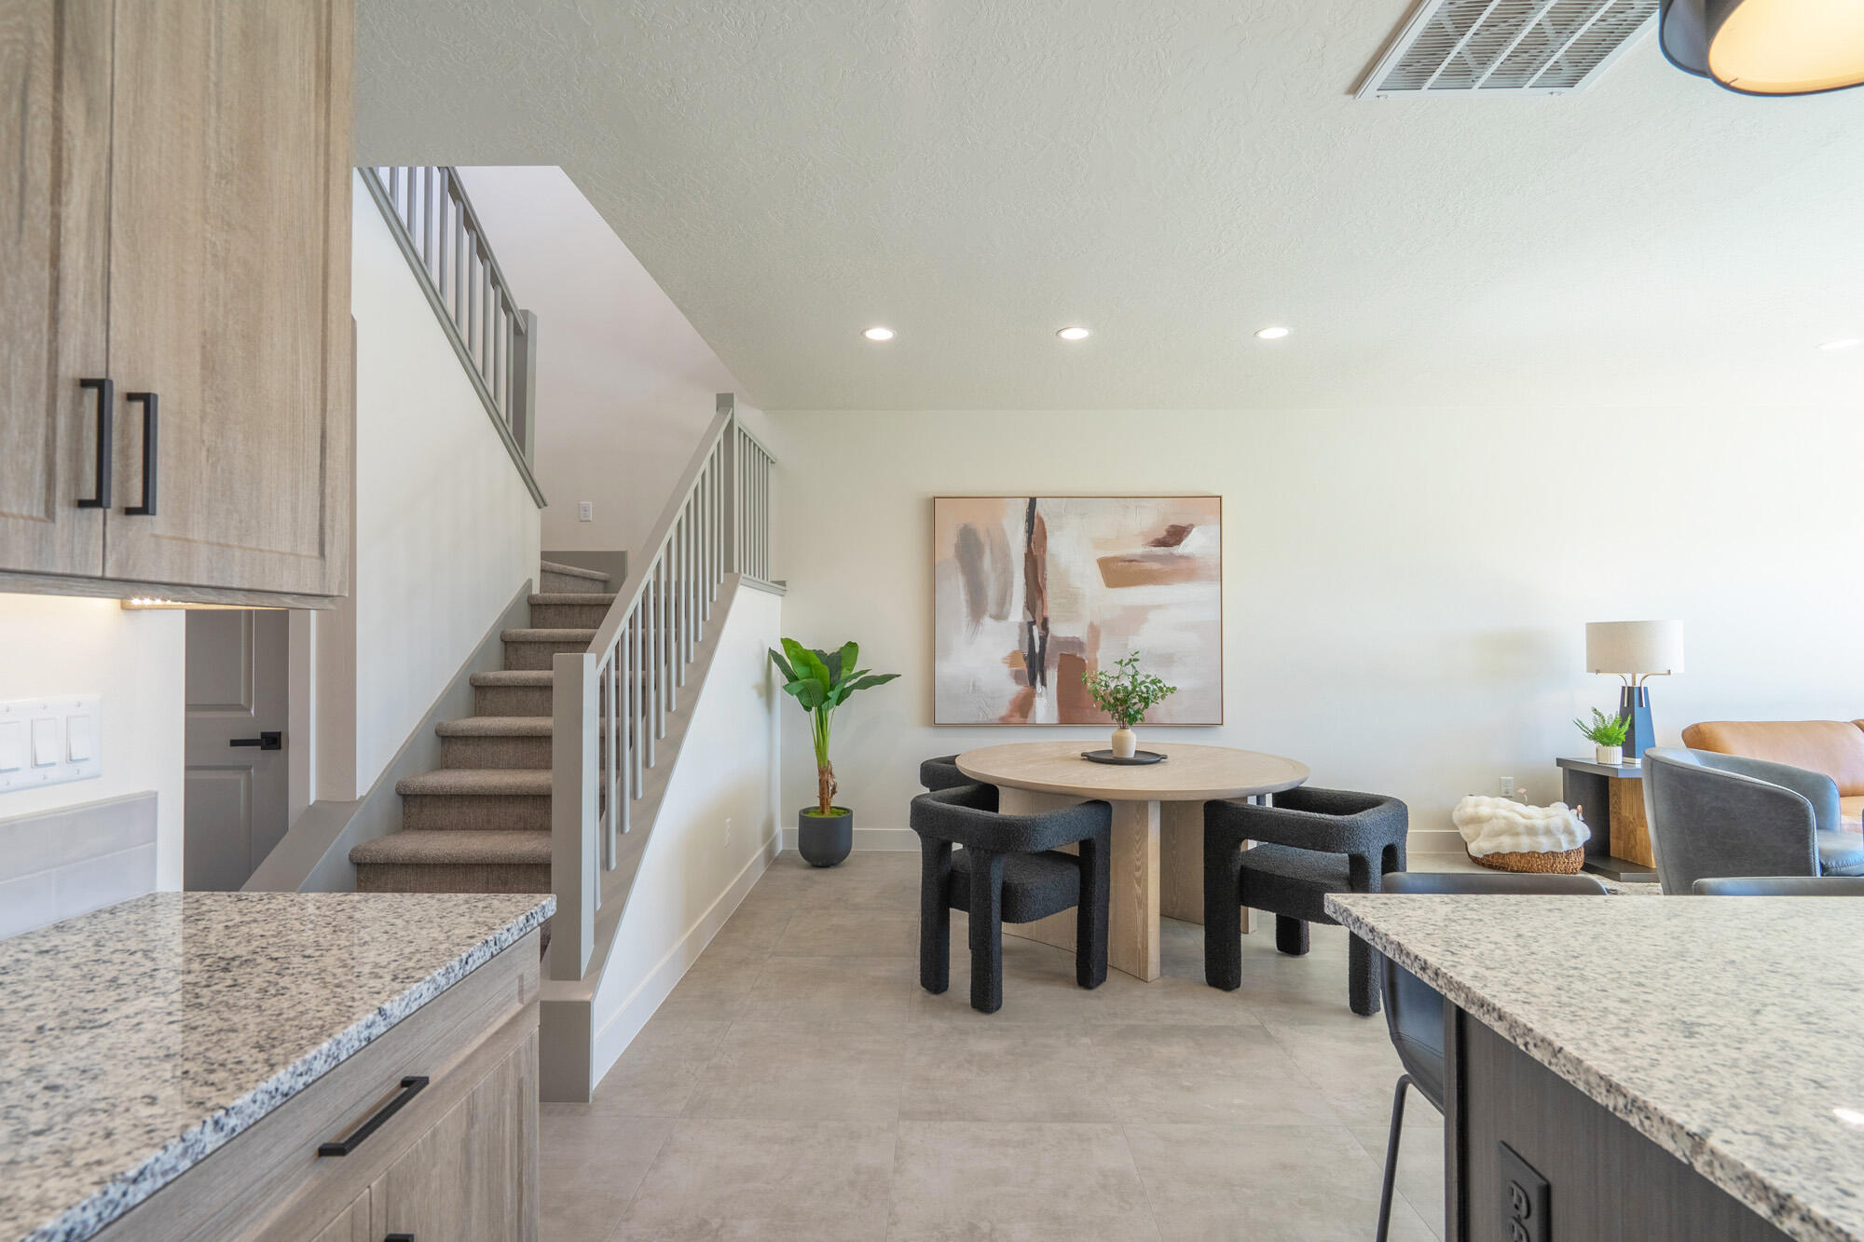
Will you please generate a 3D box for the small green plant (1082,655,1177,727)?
[{"bbox_3d":[0.910,0.322,3.815,0.430,0.355,0.400,0,-1,1],"label":"small green plant"}]

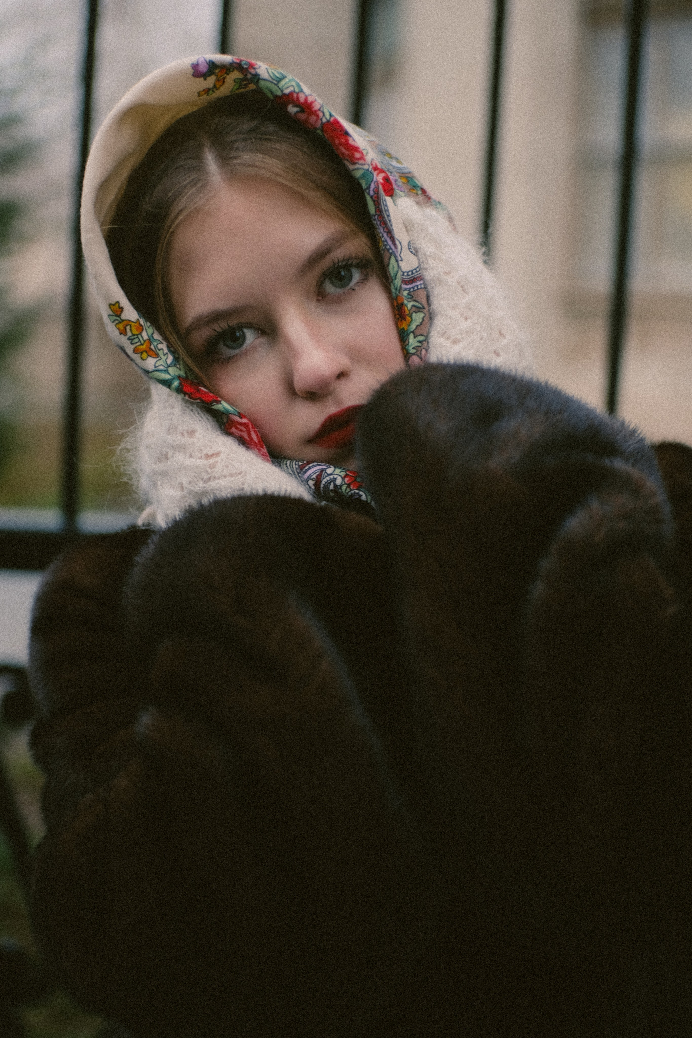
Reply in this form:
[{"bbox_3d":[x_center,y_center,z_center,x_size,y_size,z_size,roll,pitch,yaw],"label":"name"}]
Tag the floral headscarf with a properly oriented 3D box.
[{"bbox_3d":[-0.018,-0.126,0.862,0.200,0.260,0.210,-28,7,11],"label":"floral headscarf"}]

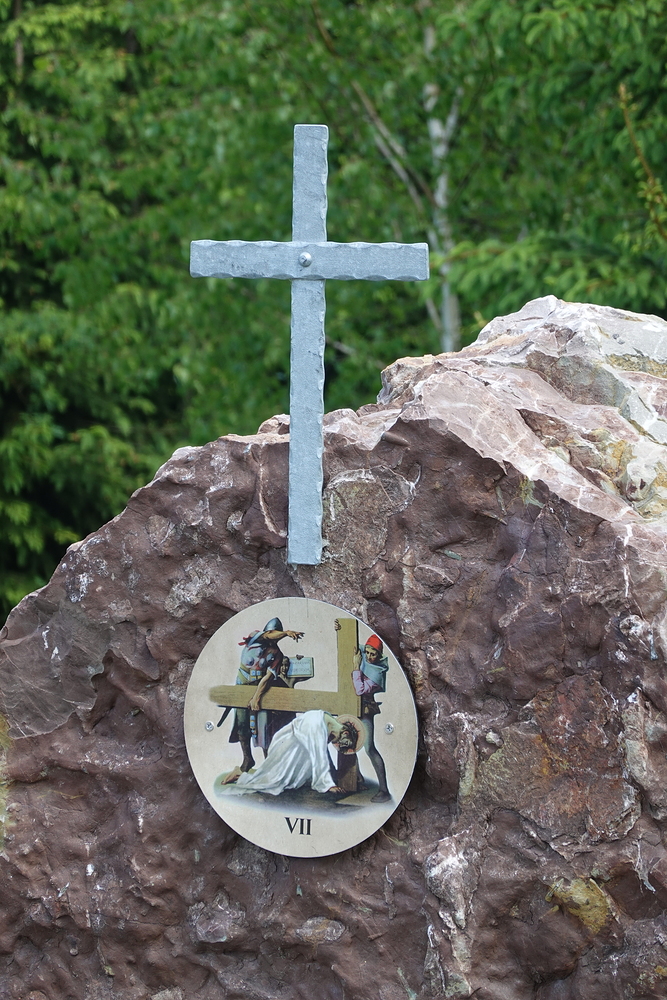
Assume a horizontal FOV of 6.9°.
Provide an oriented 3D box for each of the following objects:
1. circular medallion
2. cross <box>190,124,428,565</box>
[{"bbox_3d":[-0.037,0.260,6.357,0.300,0.300,0.006,-1,4,26],"label":"circular medallion"},{"bbox_3d":[-0.029,-0.177,6.350,0.303,0.502,0.022,2,2,27],"label":"cross"}]

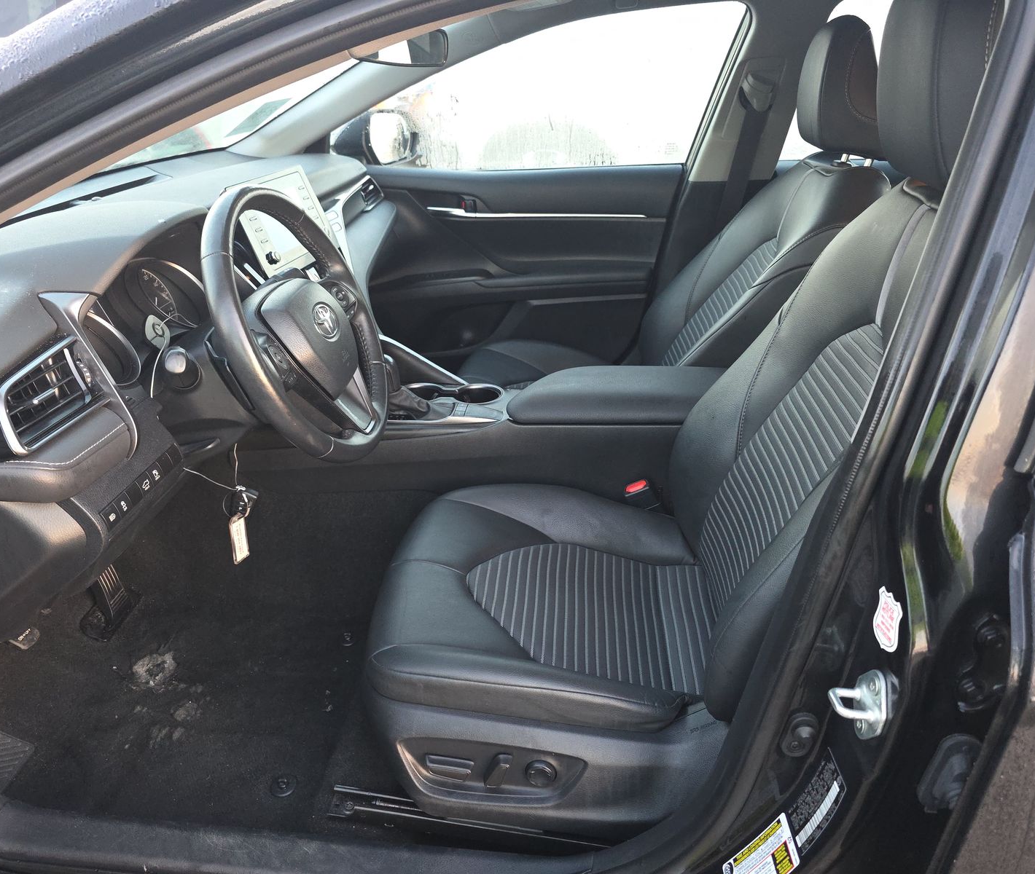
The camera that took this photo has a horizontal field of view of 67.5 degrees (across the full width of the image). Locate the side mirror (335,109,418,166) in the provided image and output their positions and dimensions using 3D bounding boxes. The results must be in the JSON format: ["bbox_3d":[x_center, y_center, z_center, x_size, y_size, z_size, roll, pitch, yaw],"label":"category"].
[{"bbox_3d":[-0.394,-0.837,2.168,0.165,0.145,0.220,7,26,18],"label":"side mirror"}]

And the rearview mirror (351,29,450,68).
[{"bbox_3d":[-0.178,-0.597,1.192,0.042,0.063,0.240,11,28,25],"label":"rearview mirror"}]

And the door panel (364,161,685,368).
[{"bbox_3d":[-0.041,-0.404,2.041,0.930,0.610,0.130,2,25,7],"label":"door panel"}]

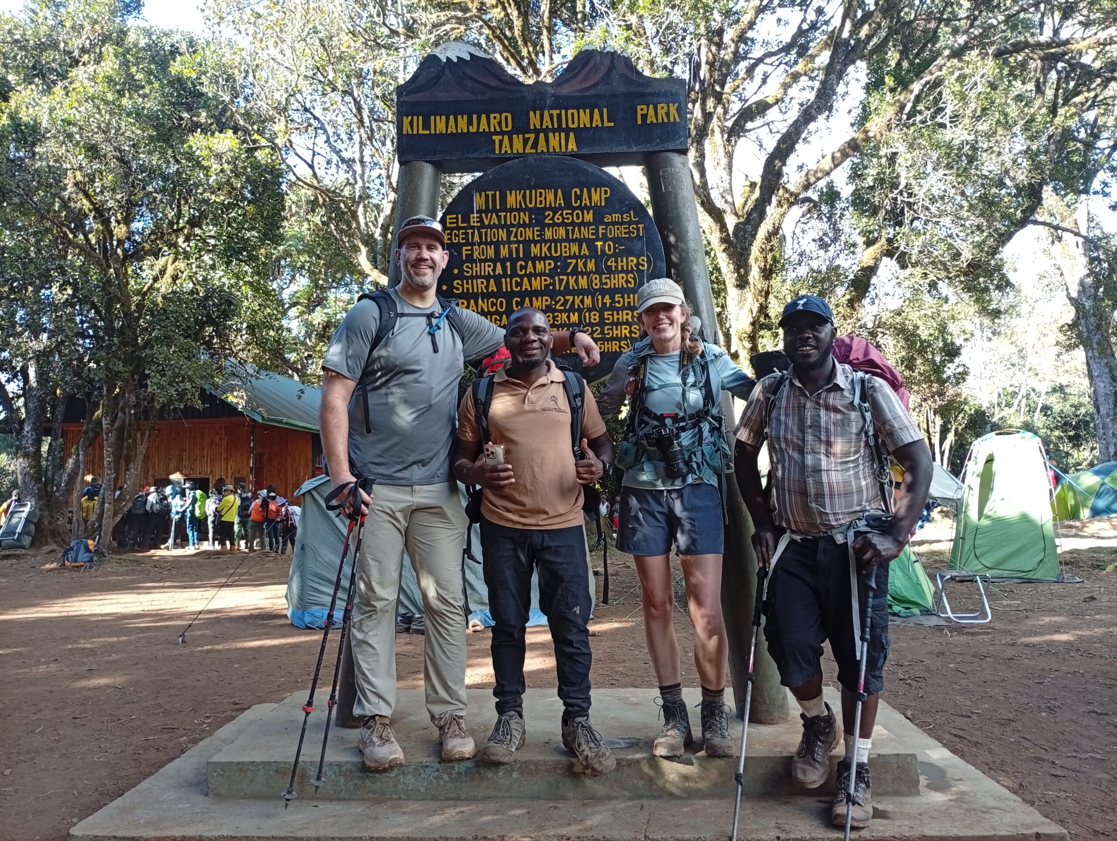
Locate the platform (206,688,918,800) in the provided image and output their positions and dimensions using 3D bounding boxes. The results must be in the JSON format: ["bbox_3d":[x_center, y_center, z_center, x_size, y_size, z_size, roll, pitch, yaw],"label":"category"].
[{"bbox_3d":[0.016,1.260,3.477,2.447,0.131,0.962,-1,-4,1],"label":"platform"}]

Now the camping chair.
[{"bbox_3d":[3.475,1.507,7.500,0.370,0.400,0.350,-1,-4,6],"label":"camping chair"}]

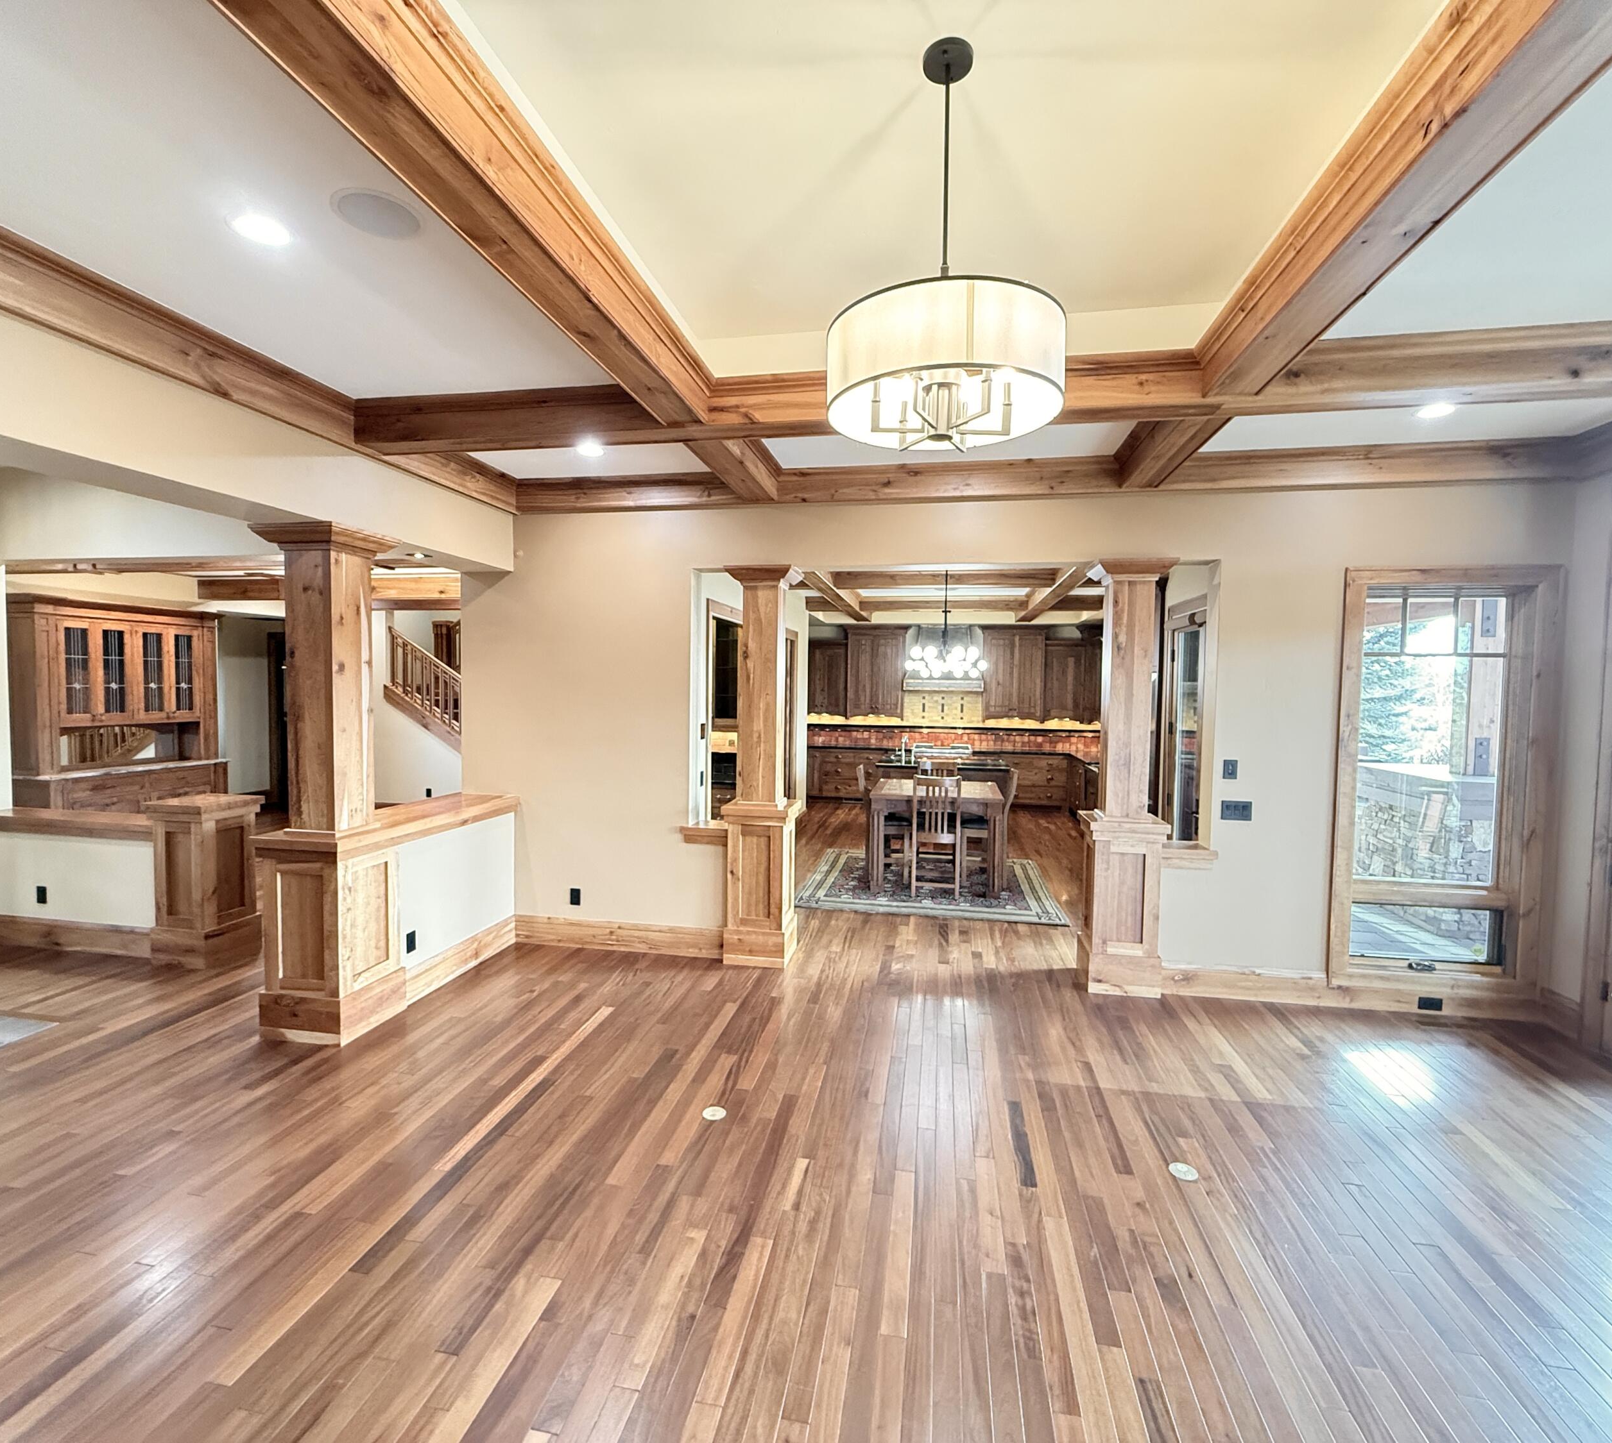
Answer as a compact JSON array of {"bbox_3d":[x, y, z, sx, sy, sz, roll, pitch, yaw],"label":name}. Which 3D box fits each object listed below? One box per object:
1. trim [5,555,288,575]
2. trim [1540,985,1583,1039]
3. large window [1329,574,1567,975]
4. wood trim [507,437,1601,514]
[{"bbox_3d":[-7.018,-1.715,8.315,4.026,0.201,0.256,1,3,10],"label":"trim"},{"bbox_3d":[4.106,1.585,4.226,0.026,0.210,0.220,1,3,10],"label":"trim"},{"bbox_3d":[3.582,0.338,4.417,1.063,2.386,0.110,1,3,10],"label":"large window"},{"bbox_3d":[1.073,-1.448,4.695,6.167,0.216,0.146,1,3,10],"label":"wood trim"}]

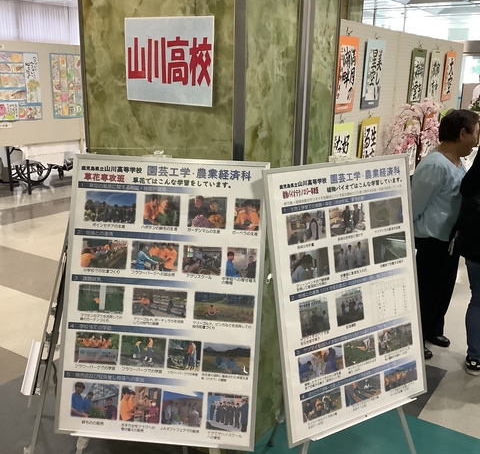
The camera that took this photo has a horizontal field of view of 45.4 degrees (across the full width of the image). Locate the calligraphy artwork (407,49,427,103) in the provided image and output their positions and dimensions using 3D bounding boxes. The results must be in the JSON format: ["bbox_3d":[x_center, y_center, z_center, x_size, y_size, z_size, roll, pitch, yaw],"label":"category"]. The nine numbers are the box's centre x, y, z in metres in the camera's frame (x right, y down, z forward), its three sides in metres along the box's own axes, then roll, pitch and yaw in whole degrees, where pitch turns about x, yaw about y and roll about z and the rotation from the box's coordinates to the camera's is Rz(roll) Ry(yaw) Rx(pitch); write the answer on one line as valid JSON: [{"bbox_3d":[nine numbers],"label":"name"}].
[{"bbox_3d":[1.448,-1.222,4.691,0.020,0.450,0.318,11,18,34],"label":"calligraphy artwork"}]

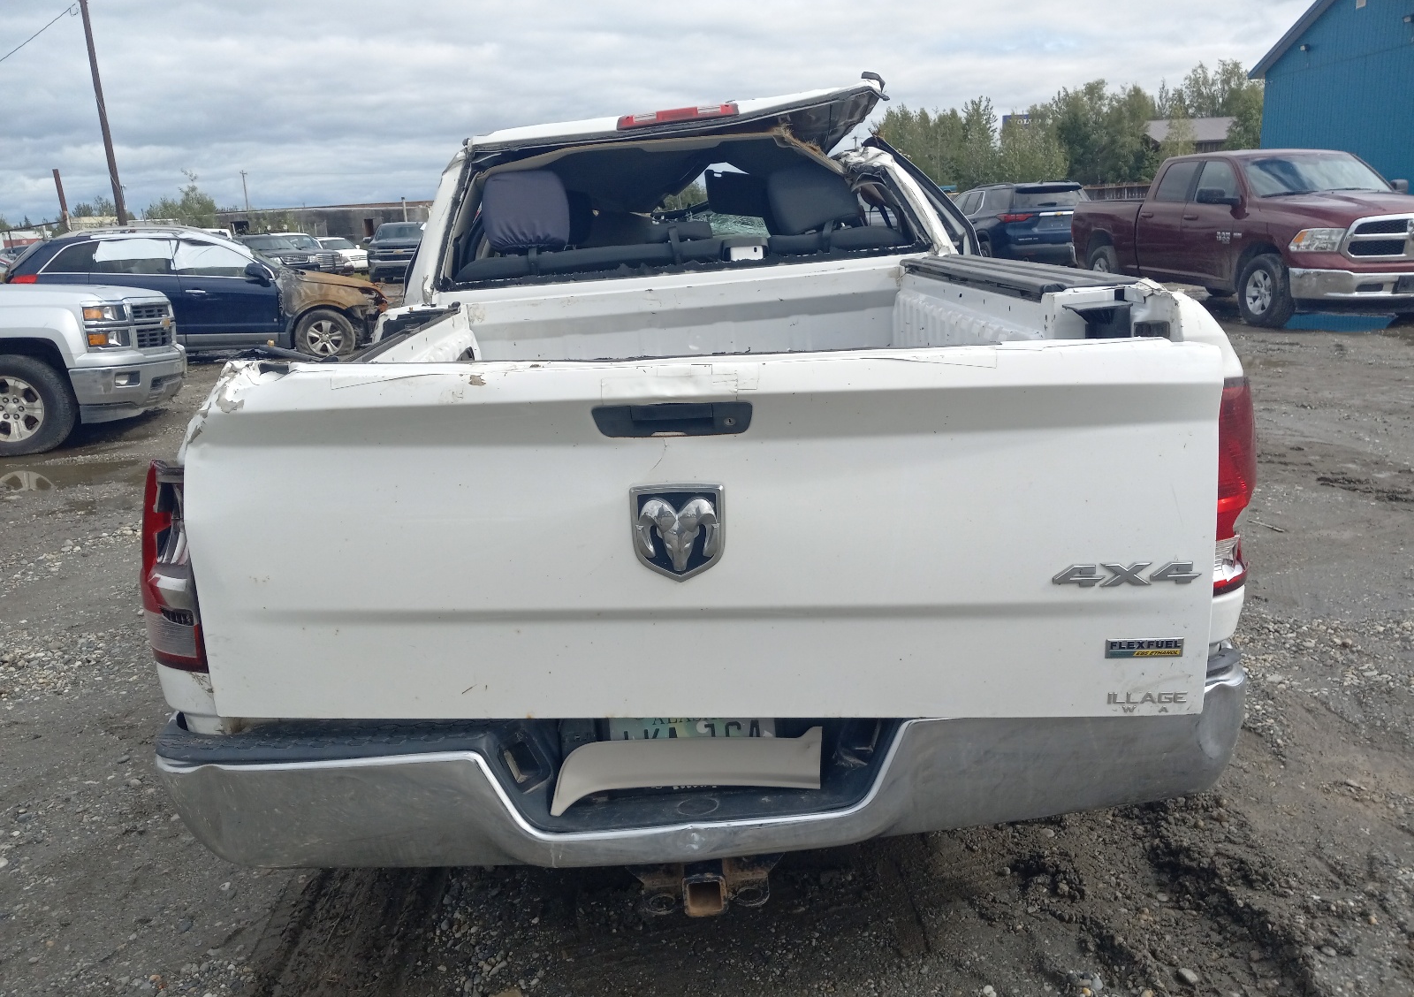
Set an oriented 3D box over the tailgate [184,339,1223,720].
[{"bbox_3d":[-0.039,0.061,1.794,1.600,0.588,0.100,-1,13,6],"label":"tailgate"}]

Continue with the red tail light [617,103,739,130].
[{"bbox_3d":[-0.095,-1.237,3.570,0.385,0.050,0.060,-7,14,-1],"label":"red tail light"}]

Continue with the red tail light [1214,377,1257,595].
[{"bbox_3d":[0.925,-0.024,1.995,0.150,0.405,0.160,-4,14,-2],"label":"red tail light"}]

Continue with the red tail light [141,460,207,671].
[{"bbox_3d":[-0.916,0.114,1.925,0.150,0.395,0.160,-4,14,-2],"label":"red tail light"}]

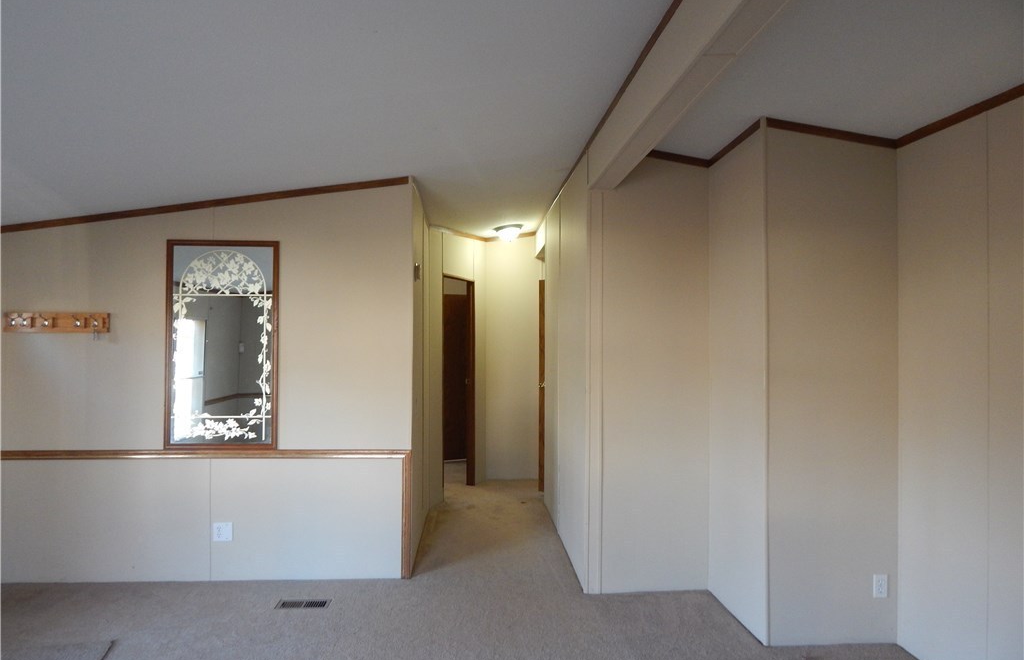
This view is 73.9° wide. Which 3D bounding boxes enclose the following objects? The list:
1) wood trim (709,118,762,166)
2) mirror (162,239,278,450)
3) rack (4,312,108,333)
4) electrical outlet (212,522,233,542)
[{"bbox_3d":[1.196,-1.009,3.713,0.015,0.053,0.731,0,0,-4],"label":"wood trim"},{"bbox_3d":[-1.762,0.089,4.141,0.670,1.269,0.030,0,0,-4],"label":"mirror"},{"bbox_3d":[-2.723,-0.041,4.061,0.612,0.123,0.070,0,0,-4],"label":"rack"},{"bbox_3d":[-1.759,1.232,4.143,0.115,0.114,0.010,0,0,-4],"label":"electrical outlet"}]

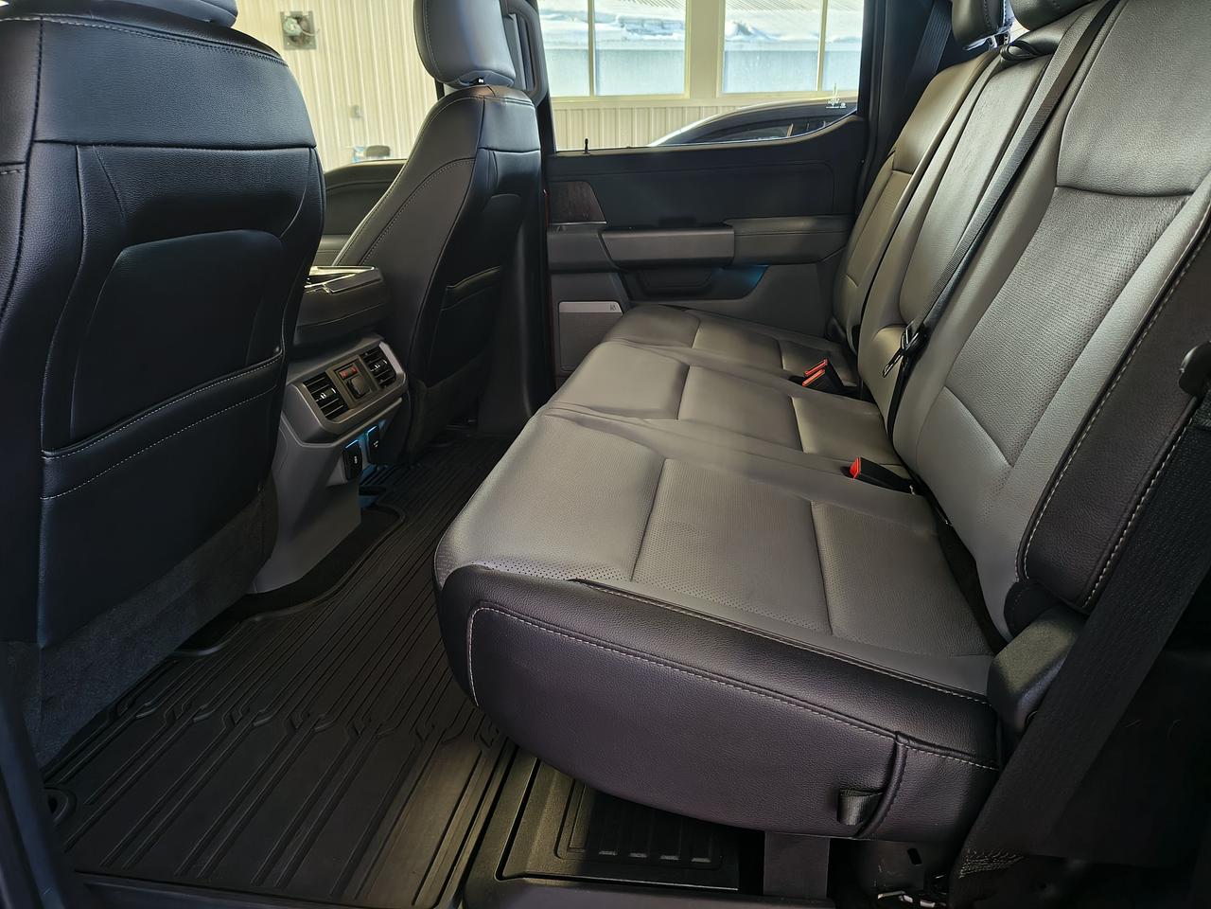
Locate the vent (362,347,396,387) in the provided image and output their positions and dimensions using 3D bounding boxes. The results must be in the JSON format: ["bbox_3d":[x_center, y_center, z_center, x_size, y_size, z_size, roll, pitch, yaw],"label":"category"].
[{"bbox_3d":[-0.460,-0.171,1.683,0.026,0.074,0.068,-25,14,17],"label":"vent"}]

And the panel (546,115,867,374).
[{"bbox_3d":[0.239,-0.512,2.164,0.807,0.665,0.120,2,20,8],"label":"panel"}]

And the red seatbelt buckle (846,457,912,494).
[{"bbox_3d":[0.403,0.035,1.222,0.098,0.025,0.042,27,28,-1],"label":"red seatbelt buckle"}]

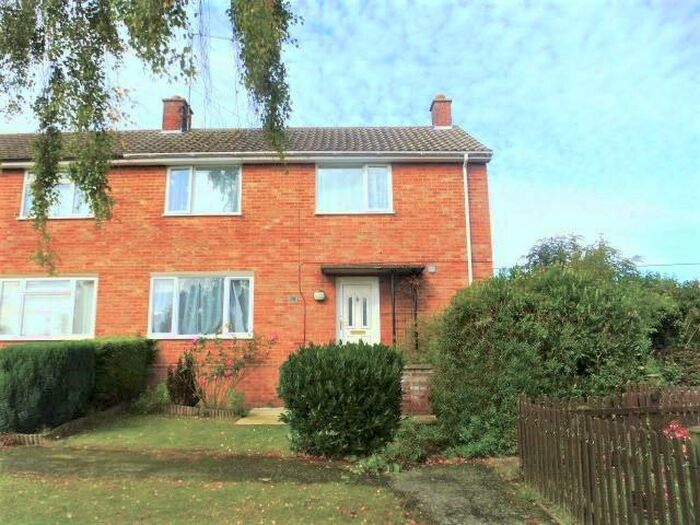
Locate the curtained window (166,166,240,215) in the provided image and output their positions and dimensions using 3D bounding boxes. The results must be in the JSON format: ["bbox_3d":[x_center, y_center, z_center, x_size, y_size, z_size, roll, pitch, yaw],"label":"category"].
[{"bbox_3d":[-3.270,-1.600,10.887,1.724,1.138,0.120,0,-9,1],"label":"curtained window"}]

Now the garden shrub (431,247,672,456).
[{"bbox_3d":[2.854,1.235,7.406,3.150,2.692,2.300,0,-9,1],"label":"garden shrub"}]

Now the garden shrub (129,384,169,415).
[{"bbox_3d":[-3.813,2.607,9.256,0.727,0.620,0.650,0,-9,1],"label":"garden shrub"}]

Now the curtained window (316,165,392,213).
[{"bbox_3d":[0.105,-1.632,10.841,1.731,1.145,0.120,0,-9,1],"label":"curtained window"}]

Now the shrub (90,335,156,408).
[{"bbox_3d":[-4.217,2.129,9.189,1.150,1.384,1.250,0,-9,1],"label":"shrub"}]

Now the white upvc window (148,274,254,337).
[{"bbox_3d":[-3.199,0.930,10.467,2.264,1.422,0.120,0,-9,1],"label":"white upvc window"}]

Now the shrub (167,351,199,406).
[{"bbox_3d":[-3.304,2.327,9.650,0.634,1.136,0.600,0,-9,1],"label":"shrub"}]

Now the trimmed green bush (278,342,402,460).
[{"bbox_3d":[-0.120,1.803,6.647,1.600,1.355,1.400,0,-9,1],"label":"trimmed green bush"}]

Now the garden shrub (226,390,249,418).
[{"bbox_3d":[-2.151,2.702,9.317,0.444,0.475,0.420,0,-9,1],"label":"garden shrub"}]

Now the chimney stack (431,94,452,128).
[{"bbox_3d":[2.690,-4.392,14.371,0.570,1.187,0.620,0,-9,1],"label":"chimney stack"}]

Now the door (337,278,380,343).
[{"bbox_3d":[0.184,1.331,10.360,0.944,2.060,0.100,0,-9,1],"label":"door"}]

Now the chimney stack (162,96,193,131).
[{"bbox_3d":[-5.107,-4.332,14.479,0.630,1.210,0.750,0,-9,1],"label":"chimney stack"}]

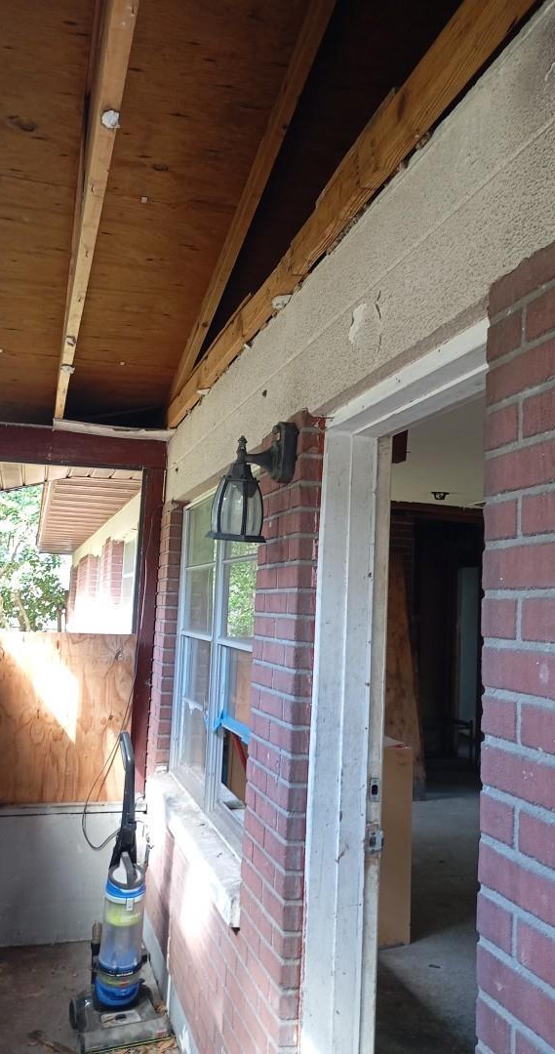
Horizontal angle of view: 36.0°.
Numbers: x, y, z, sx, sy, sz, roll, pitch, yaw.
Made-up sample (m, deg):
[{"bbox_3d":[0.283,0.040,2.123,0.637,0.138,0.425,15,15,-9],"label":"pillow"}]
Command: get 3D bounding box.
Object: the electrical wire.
[{"bbox_3d":[-0.729,0.604,4.024,0.306,1.668,0.490,4,-6,-16],"label":"electrical wire"}]

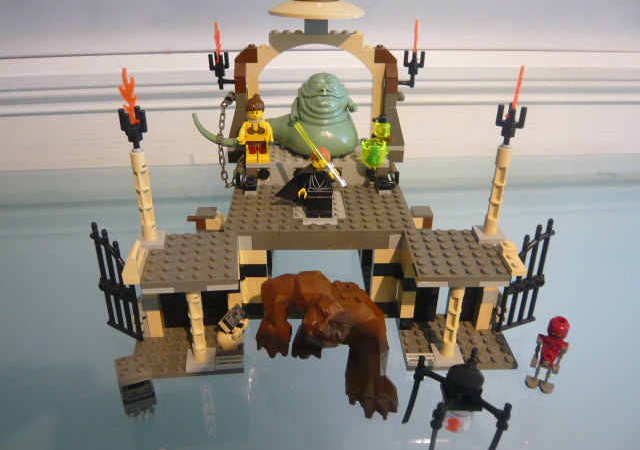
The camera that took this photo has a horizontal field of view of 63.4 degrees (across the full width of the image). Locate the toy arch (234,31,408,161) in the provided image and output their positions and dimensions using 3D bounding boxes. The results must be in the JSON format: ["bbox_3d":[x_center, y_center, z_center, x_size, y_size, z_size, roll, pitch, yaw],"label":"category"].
[{"bbox_3d":[-0.003,-0.089,0.365,0.128,0.091,0.016,0,29,-2],"label":"toy arch"}]

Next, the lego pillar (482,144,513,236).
[{"bbox_3d":[0.097,-0.018,0.285,0.008,0.052,0.008,0,29,-1],"label":"lego pillar"}]

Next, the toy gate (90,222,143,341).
[{"bbox_3d":[-0.116,0.032,0.301,0.032,0.072,0.005,16,33,25],"label":"toy gate"}]

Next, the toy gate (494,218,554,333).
[{"bbox_3d":[0.121,0.030,0.310,0.032,0.072,0.005,-9,31,-17],"label":"toy gate"}]

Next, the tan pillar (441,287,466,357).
[{"bbox_3d":[0.073,0.051,0.286,0.008,0.051,0.008,0,29,-1],"label":"tan pillar"}]

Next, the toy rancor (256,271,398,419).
[{"bbox_3d":[0.009,0.055,0.285,0.091,0.058,0.052,17,33,27],"label":"toy rancor"}]

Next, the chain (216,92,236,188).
[{"bbox_3d":[-0.064,-0.059,0.356,0.014,0.059,0.018,0,29,-2],"label":"chain"}]

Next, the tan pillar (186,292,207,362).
[{"bbox_3d":[-0.067,0.053,0.282,0.008,0.051,0.008,-3,29,-6],"label":"tan pillar"}]

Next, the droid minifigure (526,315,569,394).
[{"bbox_3d":[0.121,0.070,0.275,0.018,0.043,0.011,13,31,21],"label":"droid minifigure"}]

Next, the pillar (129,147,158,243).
[{"bbox_3d":[-0.094,-0.014,0.277,0.008,0.052,0.008,-3,29,-6],"label":"pillar"}]

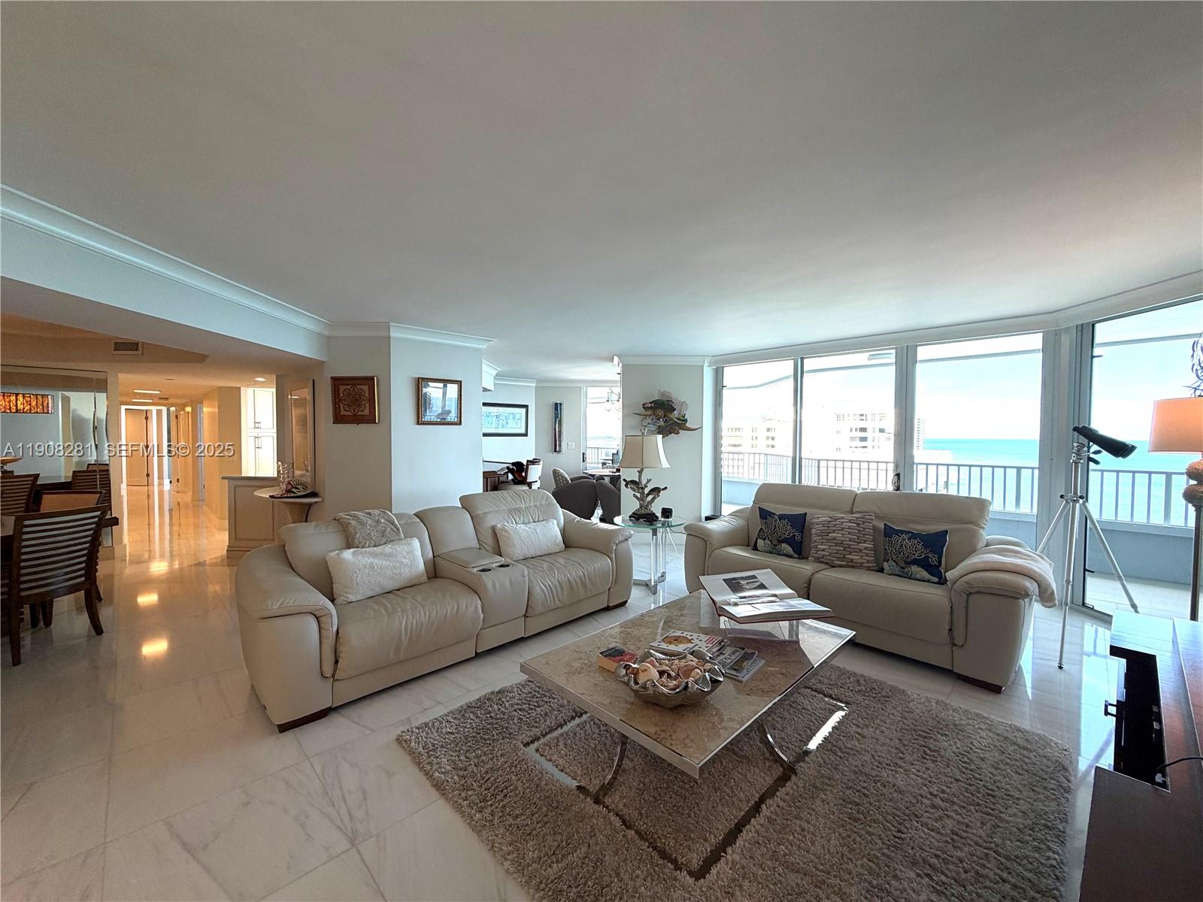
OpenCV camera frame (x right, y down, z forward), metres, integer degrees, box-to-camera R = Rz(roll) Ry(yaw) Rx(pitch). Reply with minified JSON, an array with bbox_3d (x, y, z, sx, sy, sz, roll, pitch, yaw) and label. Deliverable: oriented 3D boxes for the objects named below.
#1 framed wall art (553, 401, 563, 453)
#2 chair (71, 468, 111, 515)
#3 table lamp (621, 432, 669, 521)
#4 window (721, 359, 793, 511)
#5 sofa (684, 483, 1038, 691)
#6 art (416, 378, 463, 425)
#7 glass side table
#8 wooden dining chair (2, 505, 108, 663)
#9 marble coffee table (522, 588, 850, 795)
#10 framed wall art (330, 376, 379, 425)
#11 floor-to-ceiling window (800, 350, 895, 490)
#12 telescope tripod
[{"bbox_3d":[-0.800,-0.435,9.038,0.175,0.965,0.070,0,2,0],"label":"framed wall art"},{"bbox_3d":[-7.035,0.689,6.504,0.570,0.900,0.490,1,2,12],"label":"chair"},{"bbox_3d":[0.416,0.232,4.709,0.470,0.860,0.440,0,2,0],"label":"table lamp"},{"bbox_3d":[1.881,0.076,5.973,1.003,2.250,0.060,2,2,43],"label":"window"},{"bbox_3d":[1.845,0.796,3.716,1.030,0.970,2.300,-1,2,-41],"label":"sofa"},{"bbox_3d":[-1.616,-0.487,4.879,0.030,0.463,0.475,2,2,44],"label":"art"},{"bbox_3d":[0.450,0.949,4.480,0.655,0.590,0.655,0,2,0],"label":"glass side table"},{"bbox_3d":[-3.721,0.809,3.135,0.600,0.900,0.490,1,2,9],"label":"wooden dining chair"},{"bbox_3d":[0.463,1.111,2.268,0.905,0.405,1.420,2,2,44],"label":"marble coffee table"},{"bbox_3d":[-2.295,-0.470,4.527,0.441,0.438,0.040,0,2,0],"label":"framed wall art"},{"bbox_3d":[2.630,0.099,5.268,0.978,2.250,0.060,2,2,43],"label":"floor-to-ceiling window"},{"bbox_3d":[3.176,0.617,3.308,0.790,1.370,0.760,0,2,-5],"label":"telescope tripod"}]

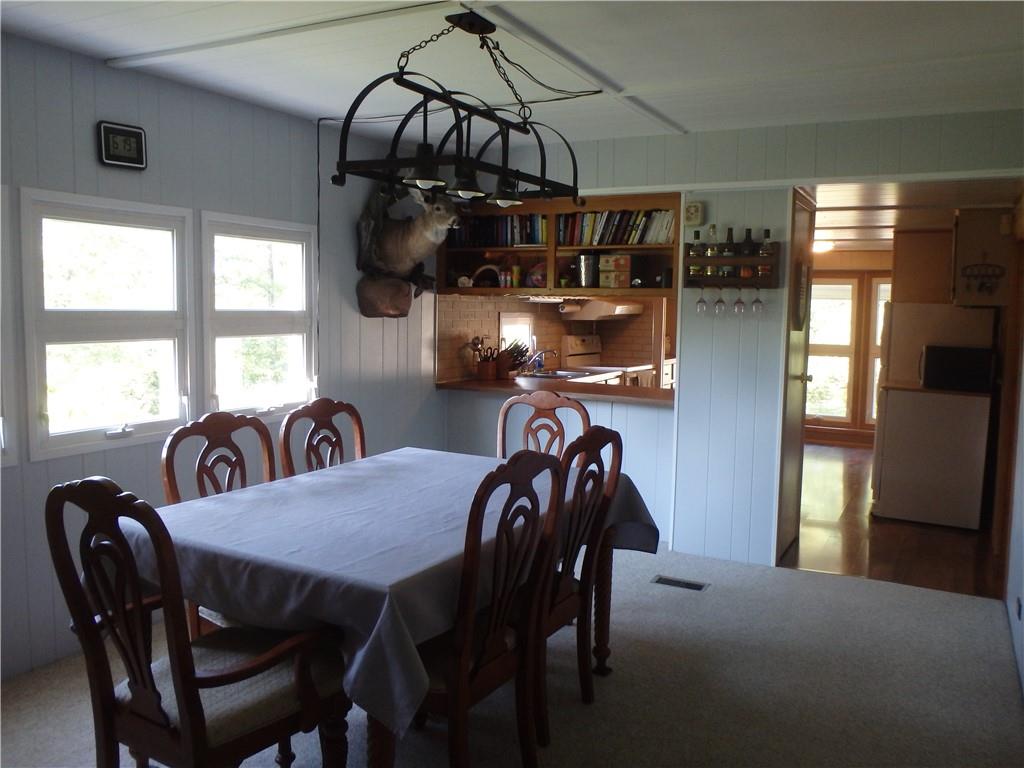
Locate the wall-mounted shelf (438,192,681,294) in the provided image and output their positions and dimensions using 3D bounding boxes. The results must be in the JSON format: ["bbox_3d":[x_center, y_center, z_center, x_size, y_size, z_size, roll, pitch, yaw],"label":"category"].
[{"bbox_3d":[0.298,-0.860,5.242,1.641,0.606,0.300,4,7,28],"label":"wall-mounted shelf"}]

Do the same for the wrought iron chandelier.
[{"bbox_3d":[-0.138,-0.954,2.894,0.478,0.587,0.943,4,7,28],"label":"wrought iron chandelier"}]

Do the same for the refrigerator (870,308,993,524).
[{"bbox_3d":[2.971,0.184,5.851,0.648,1.473,0.680,4,7,28],"label":"refrigerator"}]

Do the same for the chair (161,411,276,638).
[{"bbox_3d":[-0.800,0.632,2.842,0.560,1.044,0.500,4,7,28],"label":"chair"}]

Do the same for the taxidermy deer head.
[{"bbox_3d":[-0.563,-0.866,4.808,0.529,0.536,0.392,3,6,18],"label":"taxidermy deer head"}]

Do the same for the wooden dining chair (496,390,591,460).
[{"bbox_3d":[0.015,0.573,3.571,0.560,1.044,0.580,4,7,28],"label":"wooden dining chair"}]

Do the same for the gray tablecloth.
[{"bbox_3d":[-0.354,0.546,2.867,1.196,0.355,1.711,4,7,28],"label":"gray tablecloth"}]

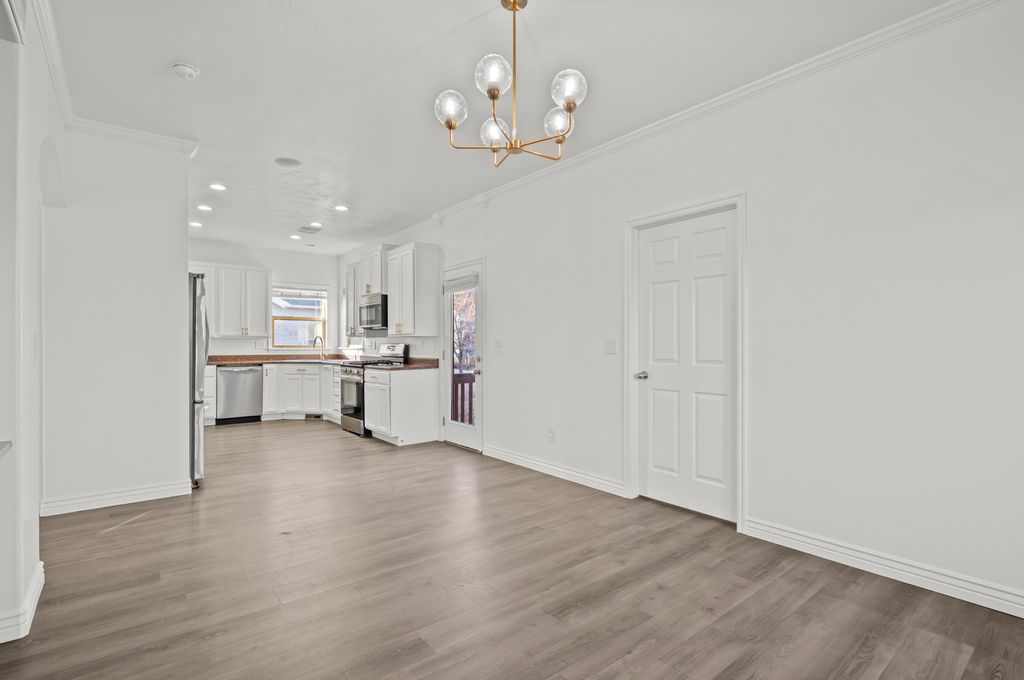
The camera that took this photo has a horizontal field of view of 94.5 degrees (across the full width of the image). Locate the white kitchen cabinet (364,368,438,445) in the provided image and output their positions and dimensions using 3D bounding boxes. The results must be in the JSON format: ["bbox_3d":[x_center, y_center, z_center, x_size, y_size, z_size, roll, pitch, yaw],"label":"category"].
[{"bbox_3d":[-1.364,0.772,5.862,0.630,0.885,0.765,0,-1,-39],"label":"white kitchen cabinet"}]

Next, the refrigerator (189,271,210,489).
[{"bbox_3d":[-3.073,0.326,3.955,0.841,1.738,0.901,0,-1,-40],"label":"refrigerator"}]

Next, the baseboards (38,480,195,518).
[{"bbox_3d":[-2.842,1.139,3.448,0.846,0.110,0.025,0,-1,-36],"label":"baseboards"}]

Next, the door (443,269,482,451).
[{"bbox_3d":[-0.549,0.191,5.366,0.055,2.023,0.761,0,-1,-40],"label":"door"}]

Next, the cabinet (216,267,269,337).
[{"bbox_3d":[-4.126,-0.577,7.257,0.744,1.067,0.336,0,-1,-40],"label":"cabinet"}]

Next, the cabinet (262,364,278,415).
[{"bbox_3d":[-3.794,0.743,7.342,0.235,0.783,0.616,0,-1,-40],"label":"cabinet"}]

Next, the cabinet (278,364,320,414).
[{"bbox_3d":[-3.205,0.754,7.518,0.693,0.810,0.620,0,0,6],"label":"cabinet"}]

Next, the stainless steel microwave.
[{"bbox_3d":[-1.762,-0.377,6.537,0.420,0.425,0.760,0,-1,-39],"label":"stainless steel microwave"}]

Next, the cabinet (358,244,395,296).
[{"bbox_3d":[-1.765,-0.902,6.538,0.430,0.615,0.760,0,-1,-39],"label":"cabinet"}]

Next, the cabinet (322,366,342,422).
[{"bbox_3d":[-2.361,0.762,7.011,0.624,0.823,0.857,0,-1,-40],"label":"cabinet"}]

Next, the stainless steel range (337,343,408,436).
[{"bbox_3d":[-1.883,0.639,6.431,0.690,1.160,0.760,0,-1,-39],"label":"stainless steel range"}]

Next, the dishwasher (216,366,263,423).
[{"bbox_3d":[-4.103,0.776,7.059,0.591,0.833,0.596,0,-1,-40],"label":"dishwasher"}]

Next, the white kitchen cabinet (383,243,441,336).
[{"bbox_3d":[-1.247,-0.589,5.908,0.339,1.089,0.726,0,-1,-40],"label":"white kitchen cabinet"}]

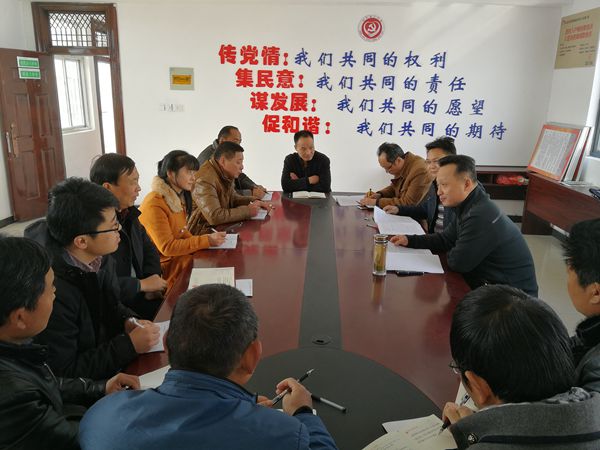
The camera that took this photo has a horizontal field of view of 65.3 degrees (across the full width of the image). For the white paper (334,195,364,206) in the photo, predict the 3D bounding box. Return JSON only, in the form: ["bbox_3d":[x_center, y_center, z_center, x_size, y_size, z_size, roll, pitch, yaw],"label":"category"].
[{"bbox_3d":[0.414,-0.195,3.795,0.270,0.006,0.310,1,16,-1],"label":"white paper"}]

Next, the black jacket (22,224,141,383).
[{"bbox_3d":[-0.796,0.344,1.706,0.470,0.630,0.480,1,16,0],"label":"black jacket"}]

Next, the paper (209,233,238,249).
[{"bbox_3d":[-0.438,0.091,2.733,0.180,0.012,0.250,0,16,-5],"label":"paper"}]

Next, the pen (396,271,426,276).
[{"bbox_3d":[0.541,0.235,2.289,0.140,0.015,0.015,-1,16,-7],"label":"pen"}]

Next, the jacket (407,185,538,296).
[{"bbox_3d":[0.866,0.126,2.465,0.560,0.640,0.510,2,16,2],"label":"jacket"}]

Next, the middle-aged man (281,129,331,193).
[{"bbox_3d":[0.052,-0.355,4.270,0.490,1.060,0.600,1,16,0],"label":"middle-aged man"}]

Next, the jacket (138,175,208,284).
[{"bbox_3d":[-0.702,0.067,2.642,0.430,0.660,0.450,2,16,2],"label":"jacket"}]

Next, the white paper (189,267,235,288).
[{"bbox_3d":[-0.410,0.251,2.188,0.210,0.006,0.295,-1,16,-8],"label":"white paper"}]

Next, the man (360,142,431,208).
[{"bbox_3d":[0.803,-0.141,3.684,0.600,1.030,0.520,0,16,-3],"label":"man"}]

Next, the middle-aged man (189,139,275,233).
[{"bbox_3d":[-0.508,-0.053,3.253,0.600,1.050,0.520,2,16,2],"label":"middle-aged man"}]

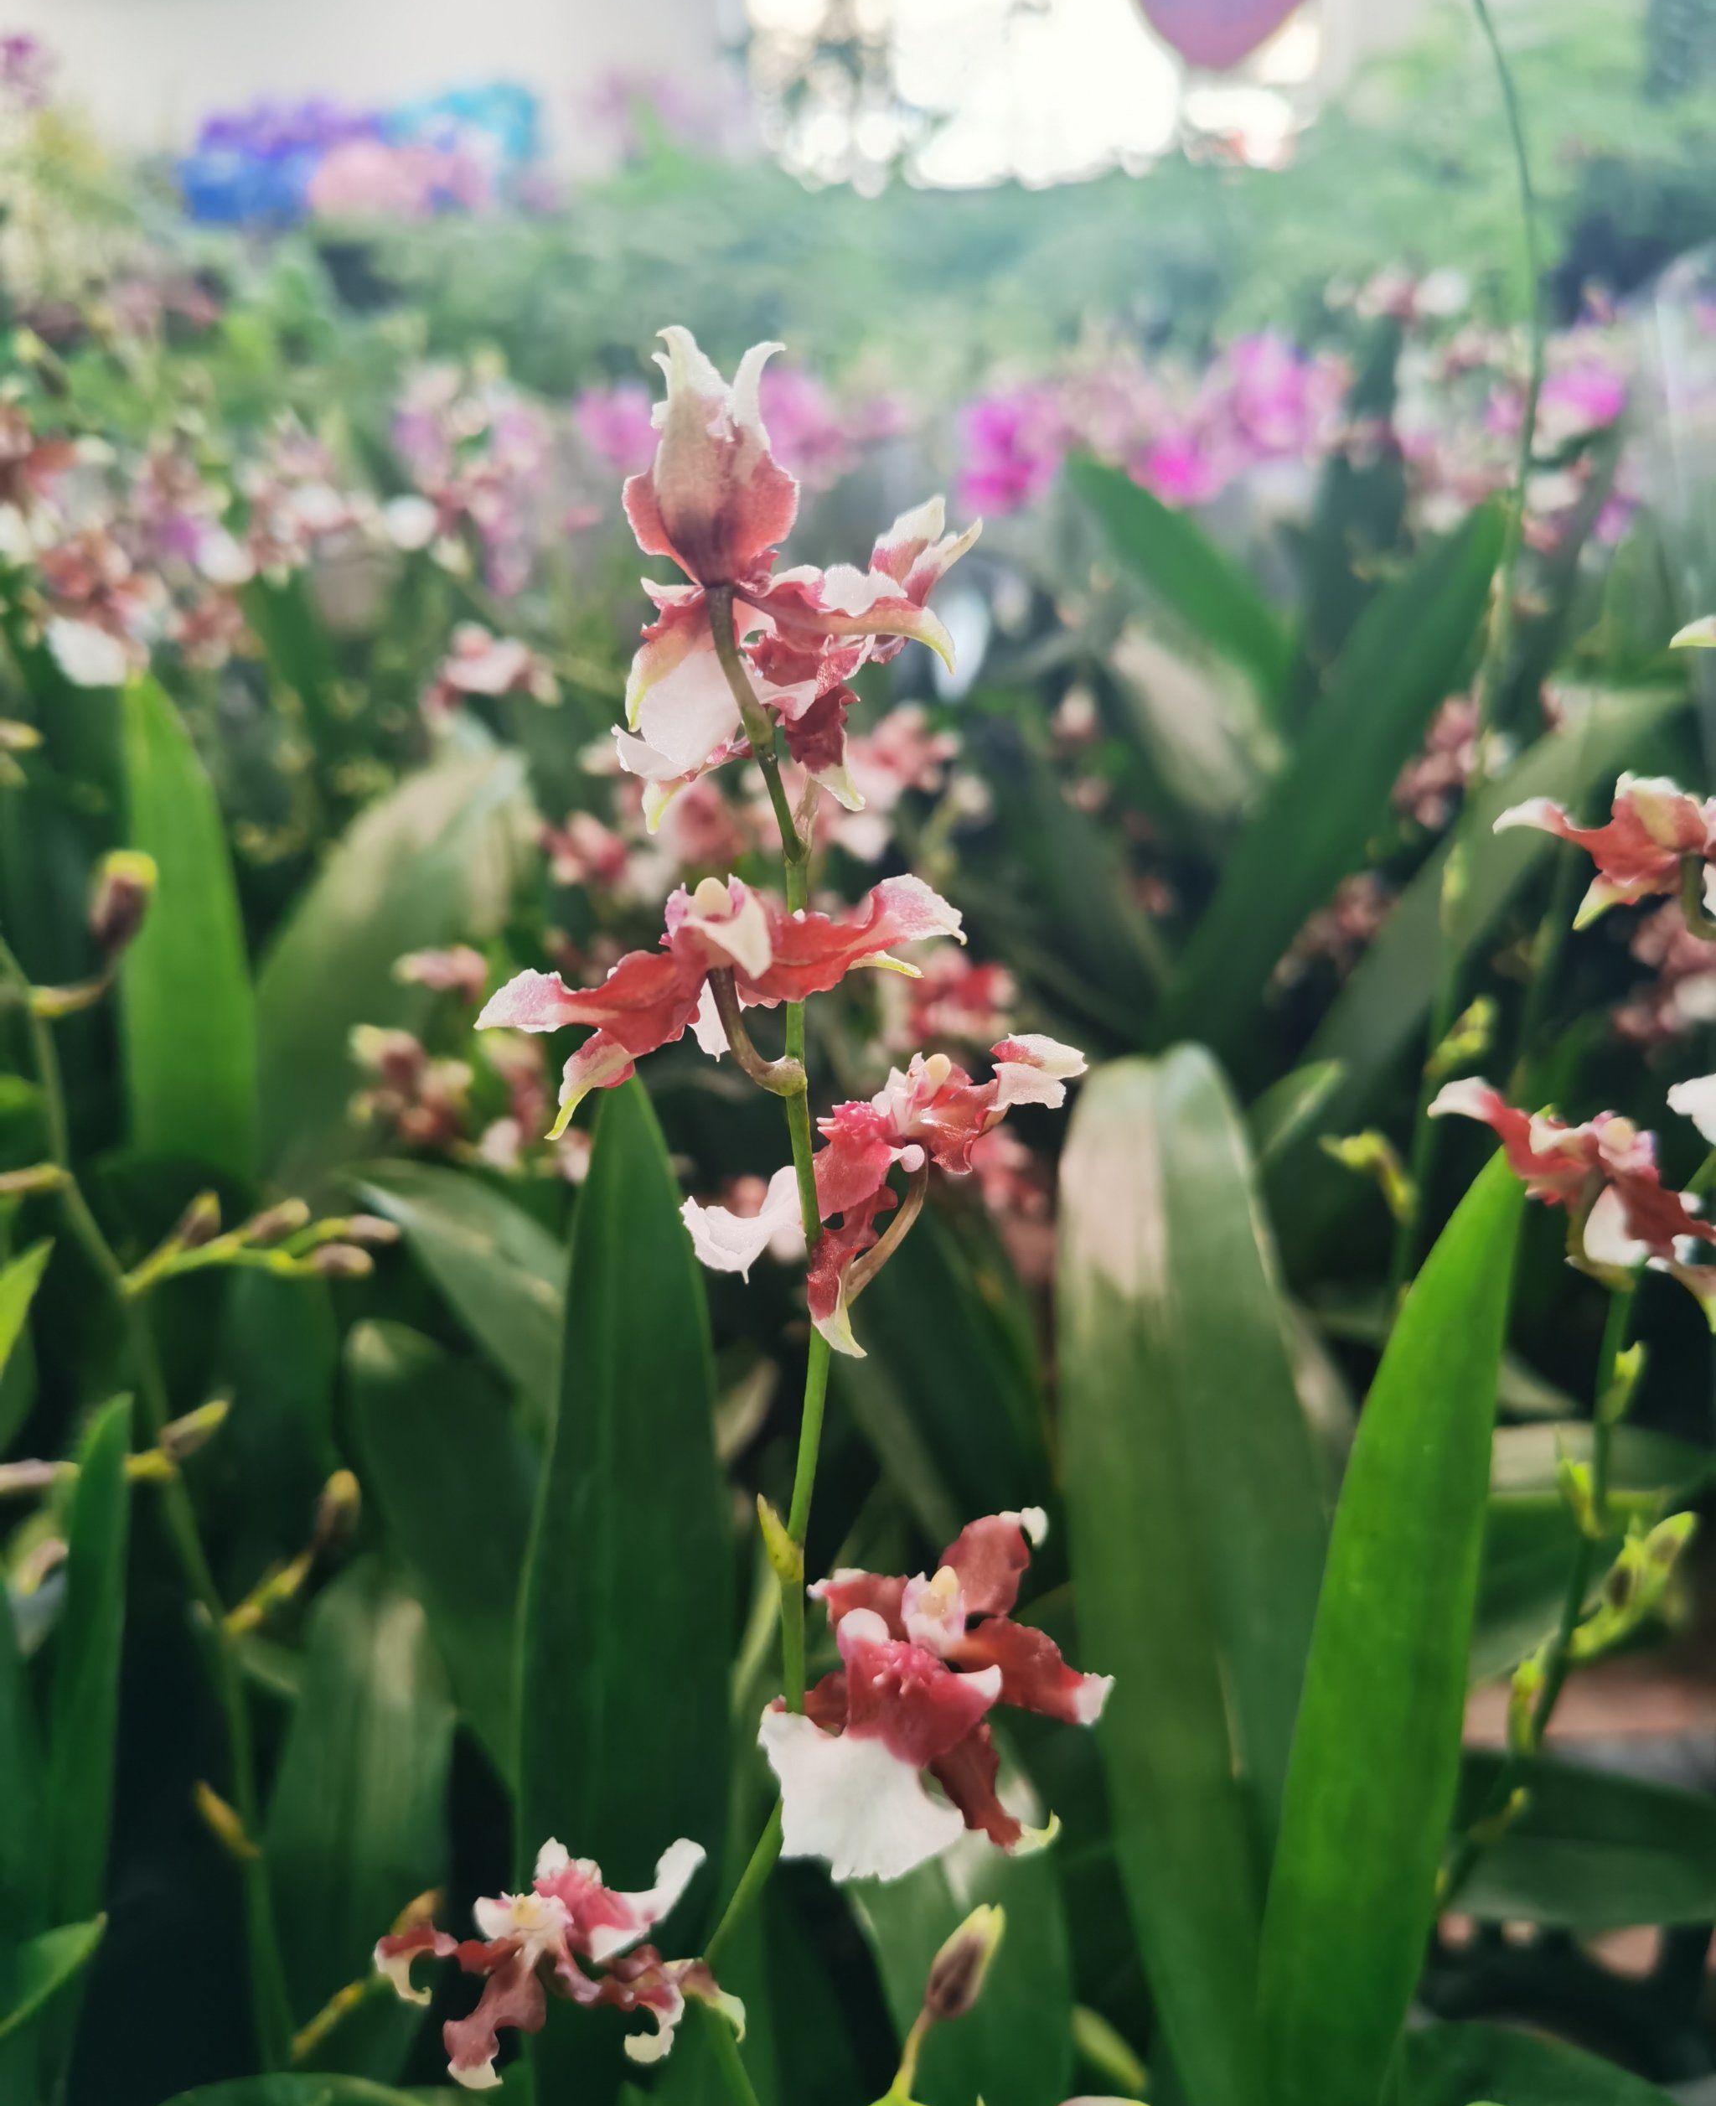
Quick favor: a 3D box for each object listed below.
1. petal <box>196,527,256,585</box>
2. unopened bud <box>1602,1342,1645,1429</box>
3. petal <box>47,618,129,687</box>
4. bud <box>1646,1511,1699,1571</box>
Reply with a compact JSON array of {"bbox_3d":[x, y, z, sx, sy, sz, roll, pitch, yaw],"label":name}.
[{"bbox_3d":[-0.227,-0.178,0.640,0.019,0.018,0.008,-2,18,-5],"label":"petal"},{"bbox_3d":[0.118,0.051,0.275,0.004,0.013,0.004,21,6,0],"label":"unopened bud"},{"bbox_3d":[-0.224,-0.117,0.520,0.022,0.018,0.009,0,18,0],"label":"petal"},{"bbox_3d":[0.126,0.075,0.275,0.005,0.009,0.005,35,6,0],"label":"bud"}]

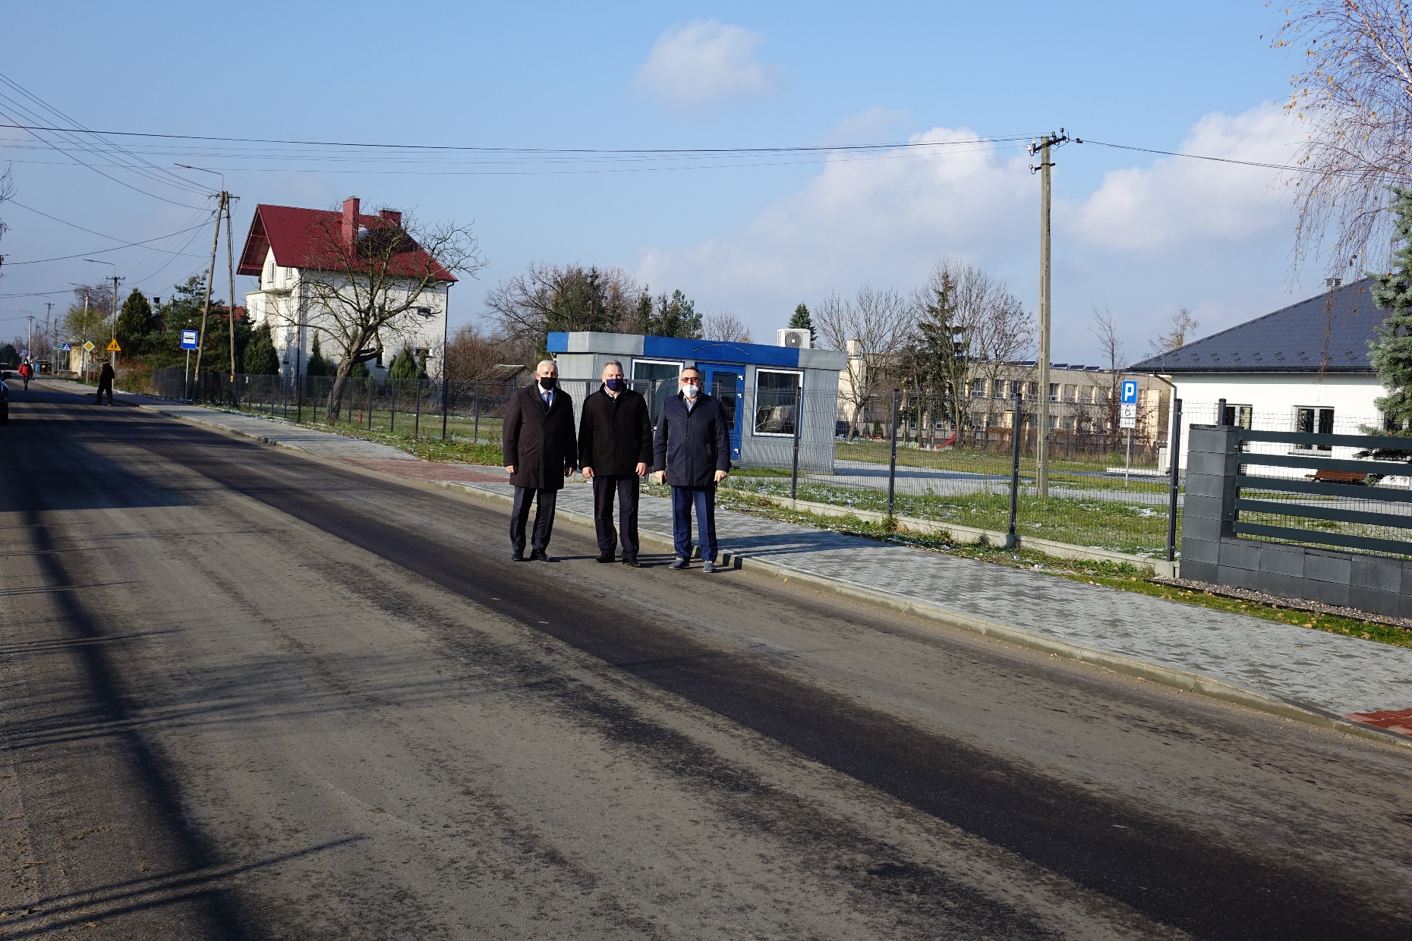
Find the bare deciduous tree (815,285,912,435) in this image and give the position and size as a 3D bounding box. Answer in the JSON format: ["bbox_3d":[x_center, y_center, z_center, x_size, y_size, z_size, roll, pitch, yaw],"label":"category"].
[{"bbox_3d":[8.329,-5.627,82.812,4.926,8.273,4.926,3,3,0],"label":"bare deciduous tree"}]

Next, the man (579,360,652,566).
[{"bbox_3d":[-0.800,-0.074,13.950,0.620,1.800,0.420,3,3,-5],"label":"man"}]

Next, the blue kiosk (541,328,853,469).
[{"bbox_3d":[-0.227,-1.462,34.907,6.266,2.772,2.444,2,3,-27],"label":"blue kiosk"}]

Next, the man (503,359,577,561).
[{"bbox_3d":[-1.482,-0.098,14.000,0.620,1.770,0.420,3,3,-6],"label":"man"}]

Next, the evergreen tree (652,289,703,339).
[{"bbox_3d":[-1.640,-6.312,88.000,3.600,7.800,3.600,3,3,0],"label":"evergreen tree"}]

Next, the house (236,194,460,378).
[{"bbox_3d":[-24.373,-11.565,106.750,11.733,13.968,11.544,2,3,-26],"label":"house"}]

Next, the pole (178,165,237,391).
[{"bbox_3d":[-20.321,-7.539,64.000,2.700,9.900,1.600,2,3,-26],"label":"pole"}]

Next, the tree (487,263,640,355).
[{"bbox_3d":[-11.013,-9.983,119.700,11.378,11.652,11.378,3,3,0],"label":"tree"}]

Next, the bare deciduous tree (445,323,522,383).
[{"bbox_3d":[-11.336,-5.148,80.000,4.000,4.800,4.000,3,3,0],"label":"bare deciduous tree"}]

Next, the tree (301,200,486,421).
[{"bbox_3d":[-9.529,-4.635,47.363,5.500,6.692,5.300,3,3,0],"label":"tree"}]

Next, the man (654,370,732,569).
[{"bbox_3d":[-0.124,-0.047,14.184,0.660,1.790,0.380,3,3,6],"label":"man"}]

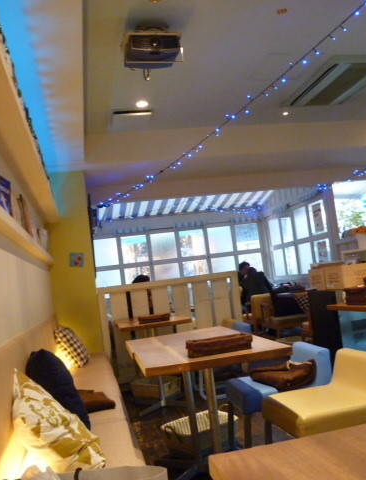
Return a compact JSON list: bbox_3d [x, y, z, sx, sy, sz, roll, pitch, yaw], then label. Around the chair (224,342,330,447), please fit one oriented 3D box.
[{"bbox_3d":[0.517,0.895,2.490,0.460,0.600,0.420,-6,-5,-12],"label":"chair"}]

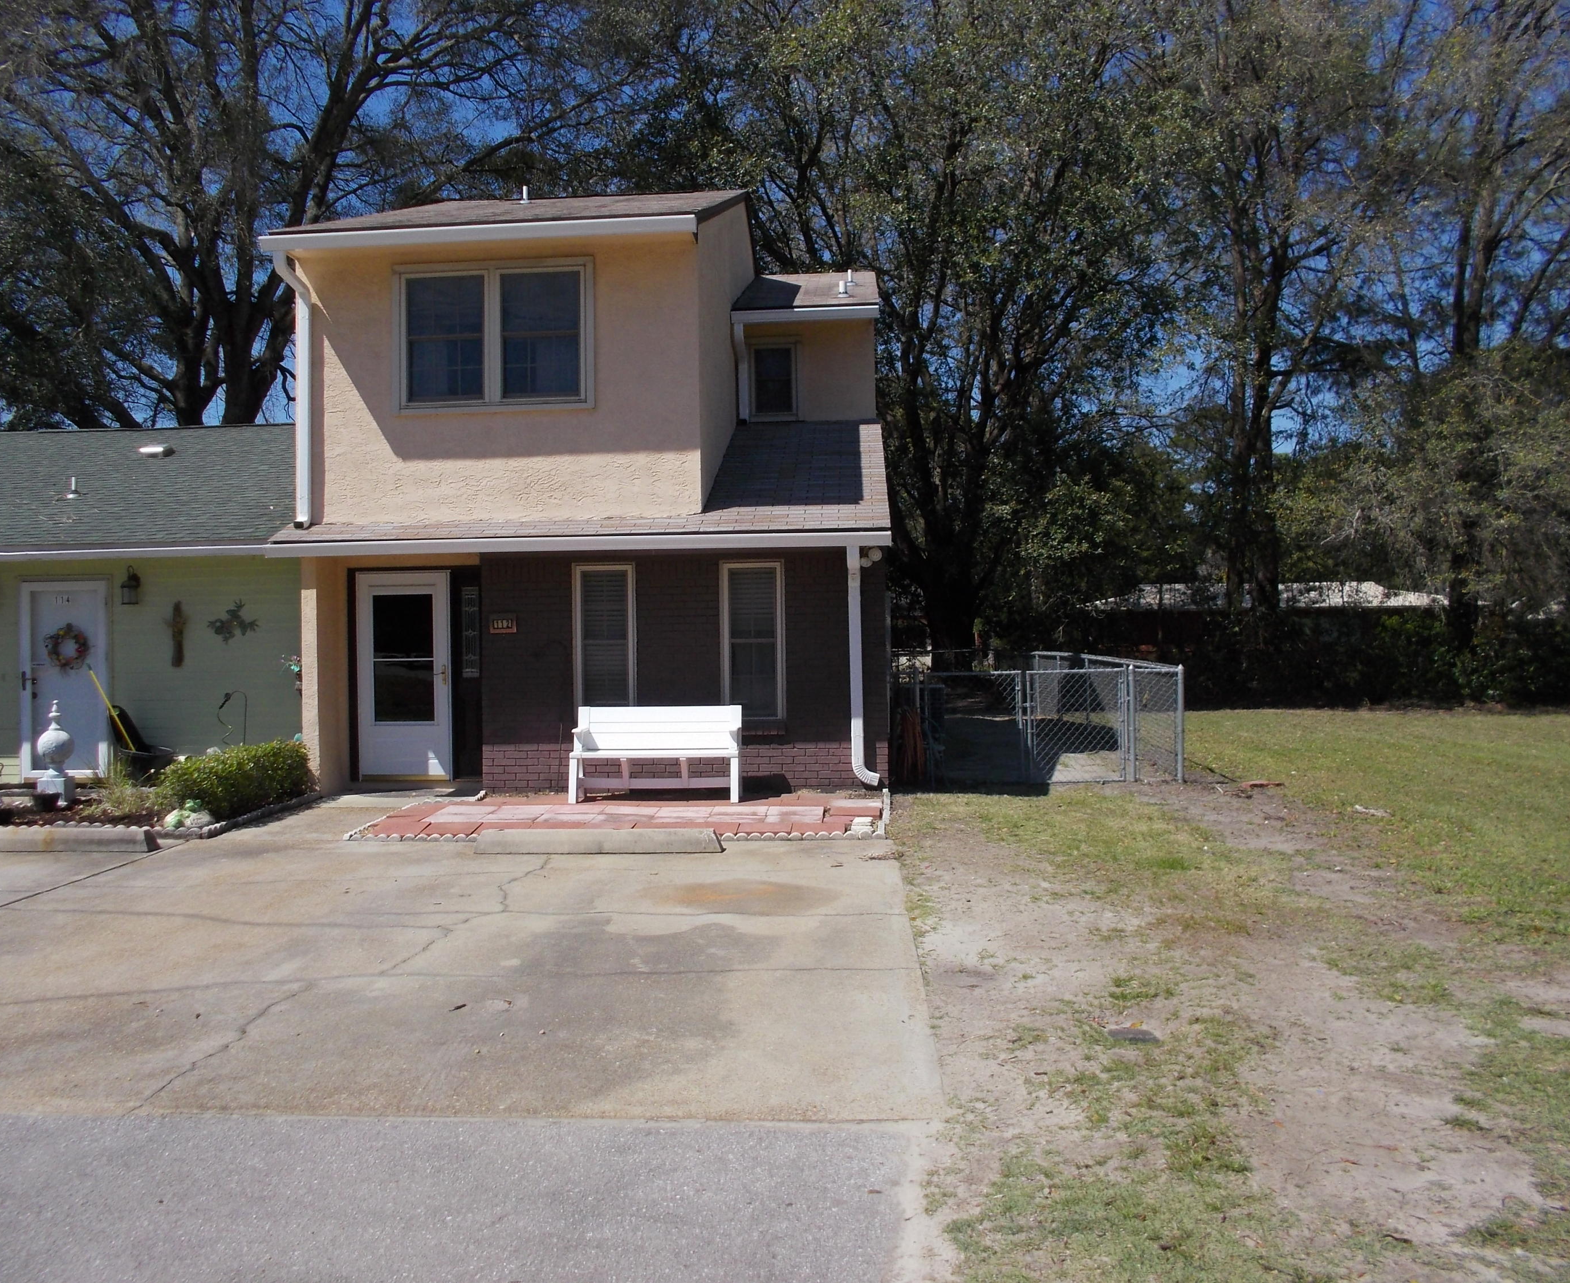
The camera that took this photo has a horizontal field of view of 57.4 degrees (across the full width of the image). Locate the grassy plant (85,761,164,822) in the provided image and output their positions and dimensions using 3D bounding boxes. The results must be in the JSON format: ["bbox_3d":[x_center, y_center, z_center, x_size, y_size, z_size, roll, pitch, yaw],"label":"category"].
[{"bbox_3d":[-5.298,1.212,11.500,0.540,0.460,0.520,-1,0,4],"label":"grassy plant"}]

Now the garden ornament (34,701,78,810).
[{"bbox_3d":[-6.156,0.942,12.100,0.300,0.880,0.300,-1,0,-7],"label":"garden ornament"}]

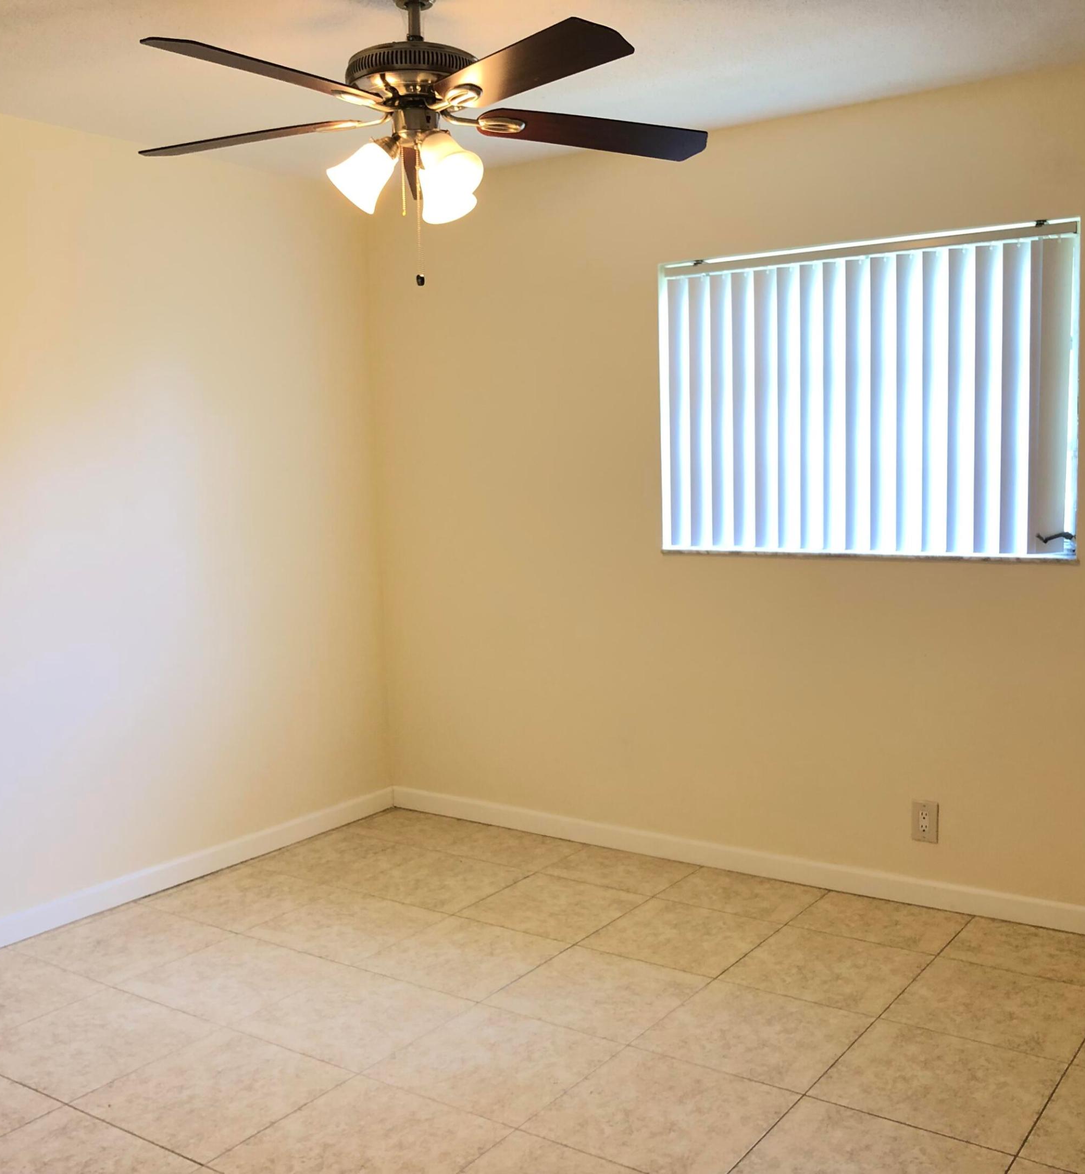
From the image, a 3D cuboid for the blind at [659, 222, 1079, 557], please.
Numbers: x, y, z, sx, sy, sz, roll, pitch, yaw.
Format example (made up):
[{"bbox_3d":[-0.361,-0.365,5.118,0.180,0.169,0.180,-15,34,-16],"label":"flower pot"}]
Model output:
[{"bbox_3d":[0.973,-0.578,3.941,1.335,0.950,0.100,3,7,35],"label":"blind"}]

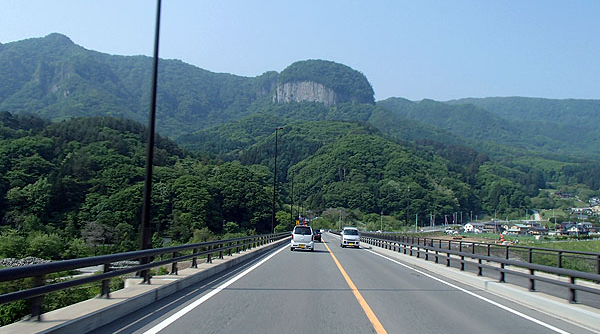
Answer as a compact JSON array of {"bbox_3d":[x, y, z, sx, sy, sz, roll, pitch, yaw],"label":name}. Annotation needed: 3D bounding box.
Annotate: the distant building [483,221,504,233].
[{"bbox_3d":[121.589,37.576,280.000,11.000,7.200,8.000,2,-7,-6],"label":"distant building"}]

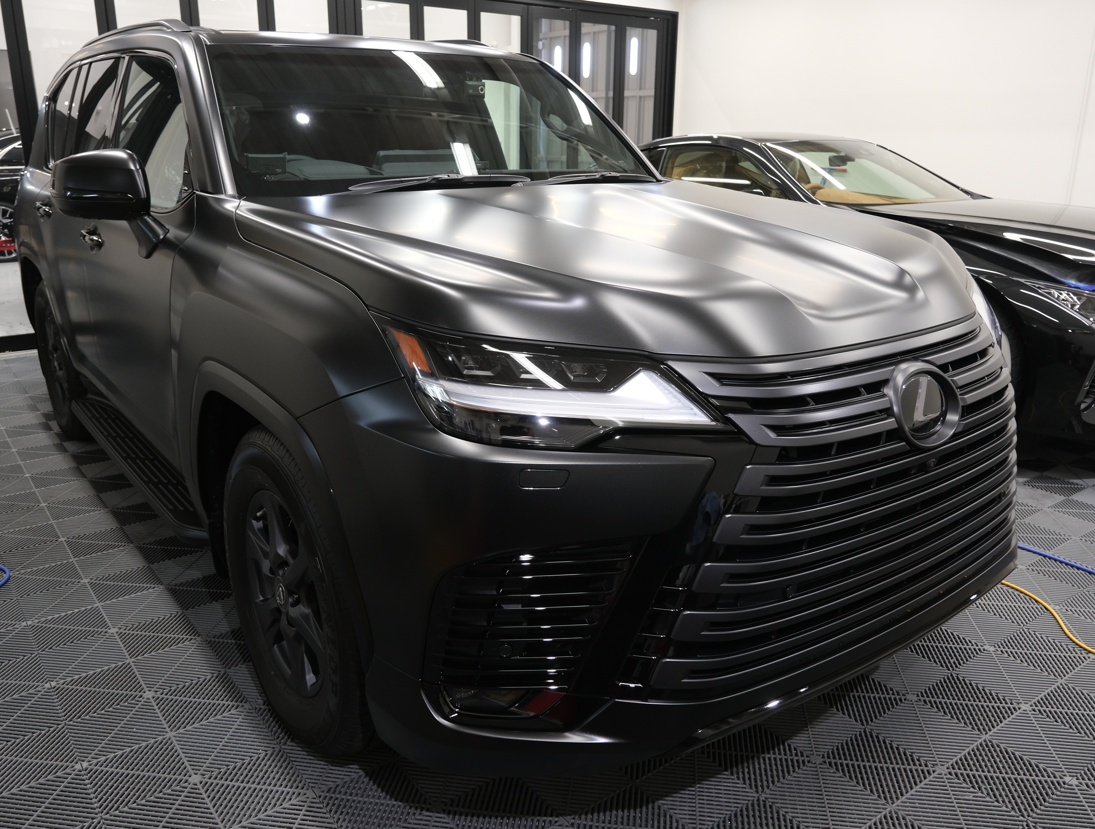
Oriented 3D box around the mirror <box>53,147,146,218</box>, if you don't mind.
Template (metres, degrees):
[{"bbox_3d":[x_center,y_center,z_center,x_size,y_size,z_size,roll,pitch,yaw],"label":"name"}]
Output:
[{"bbox_3d":[-1.206,-0.617,2.413,0.220,0.185,0.150,-12,21,-35],"label":"mirror"}]

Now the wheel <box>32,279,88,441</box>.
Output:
[{"bbox_3d":[-2.235,-0.282,4.313,0.270,0.790,0.790,-12,21,-35],"label":"wheel"}]

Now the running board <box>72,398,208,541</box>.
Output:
[{"bbox_3d":[-1.424,0.164,3.229,0.220,0.100,1.660,-12,21,-35],"label":"running board"}]

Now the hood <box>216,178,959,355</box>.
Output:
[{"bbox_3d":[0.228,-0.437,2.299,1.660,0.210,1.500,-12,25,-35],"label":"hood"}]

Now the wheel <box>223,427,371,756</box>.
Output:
[{"bbox_3d":[-0.524,0.393,2.136,0.270,0.790,0.790,-12,21,-35],"label":"wheel"}]

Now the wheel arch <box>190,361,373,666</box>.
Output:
[{"bbox_3d":[-0.588,0.147,1.983,0.150,0.600,1.050,-12,21,-35],"label":"wheel arch"}]

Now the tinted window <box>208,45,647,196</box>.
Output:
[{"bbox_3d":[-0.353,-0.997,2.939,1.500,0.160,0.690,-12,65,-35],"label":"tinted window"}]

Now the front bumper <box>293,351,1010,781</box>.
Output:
[{"bbox_3d":[0.532,0.181,2.062,1.940,0.760,0.670,-12,21,-35],"label":"front bumper"}]

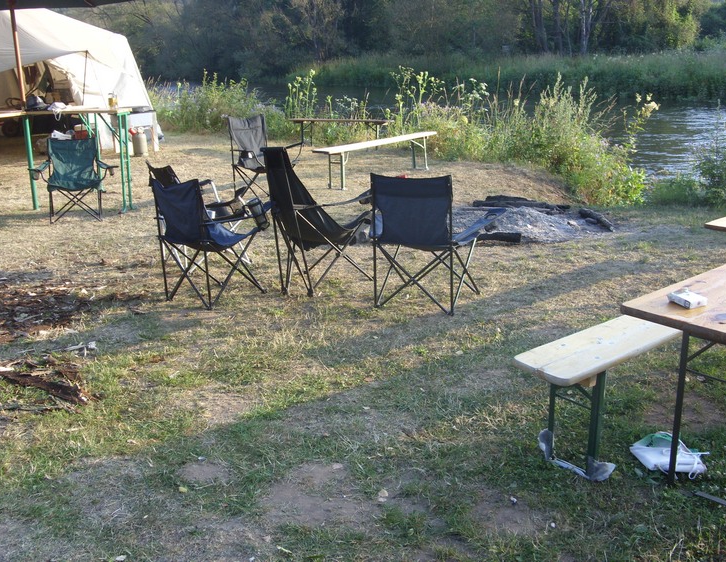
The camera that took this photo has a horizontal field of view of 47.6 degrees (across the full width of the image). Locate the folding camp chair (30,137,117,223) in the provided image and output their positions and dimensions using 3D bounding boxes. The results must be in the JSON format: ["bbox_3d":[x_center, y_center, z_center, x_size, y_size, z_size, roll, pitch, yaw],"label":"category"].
[{"bbox_3d":[-2.902,-1.035,8.322,0.820,0.810,0.570,-4,15,-15],"label":"folding camp chair"}]

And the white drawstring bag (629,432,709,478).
[{"bbox_3d":[1.327,0.735,3.561,0.300,0.130,0.230,0,15,0],"label":"white drawstring bag"}]

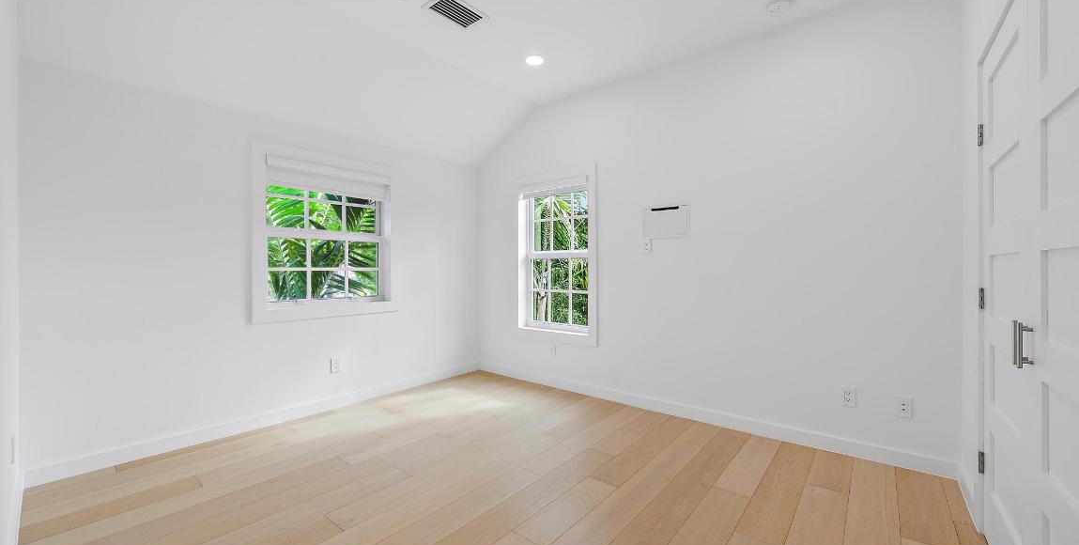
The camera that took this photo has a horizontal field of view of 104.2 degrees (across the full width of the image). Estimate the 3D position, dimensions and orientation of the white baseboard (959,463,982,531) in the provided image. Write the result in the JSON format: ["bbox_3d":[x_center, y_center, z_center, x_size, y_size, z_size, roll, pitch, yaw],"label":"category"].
[{"bbox_3d":[2.086,1.074,2.039,0.016,0.090,0.555,0,1,39],"label":"white baseboard"}]

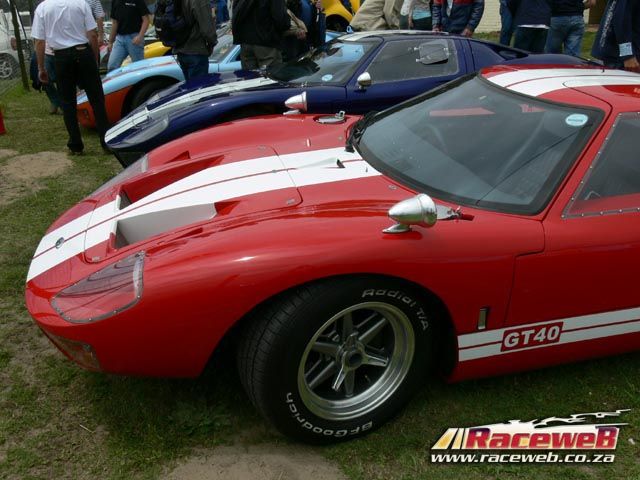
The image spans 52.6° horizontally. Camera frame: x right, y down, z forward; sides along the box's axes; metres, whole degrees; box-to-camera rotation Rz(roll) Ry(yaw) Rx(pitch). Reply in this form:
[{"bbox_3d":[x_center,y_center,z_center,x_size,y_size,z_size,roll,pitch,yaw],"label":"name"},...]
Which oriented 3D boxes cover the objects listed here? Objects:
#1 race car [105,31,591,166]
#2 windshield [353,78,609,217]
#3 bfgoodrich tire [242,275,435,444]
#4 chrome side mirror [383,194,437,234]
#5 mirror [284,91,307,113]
[{"bbox_3d":[0.354,-1.164,5.383,4.150,1.030,1.780,-10,23,-16],"label":"race car"},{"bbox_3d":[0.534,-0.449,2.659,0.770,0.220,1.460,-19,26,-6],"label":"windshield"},{"bbox_3d":[0.077,0.356,2.152,0.640,0.640,0.230,-12,24,-23],"label":"bfgoodrich tire"},{"bbox_3d":[0.248,-0.075,1.835,0.135,0.110,0.100,-12,26,-24],"label":"chrome side mirror"},{"bbox_3d":[-0.122,-0.697,3.280,0.130,0.110,0.100,-2,24,-2],"label":"mirror"}]

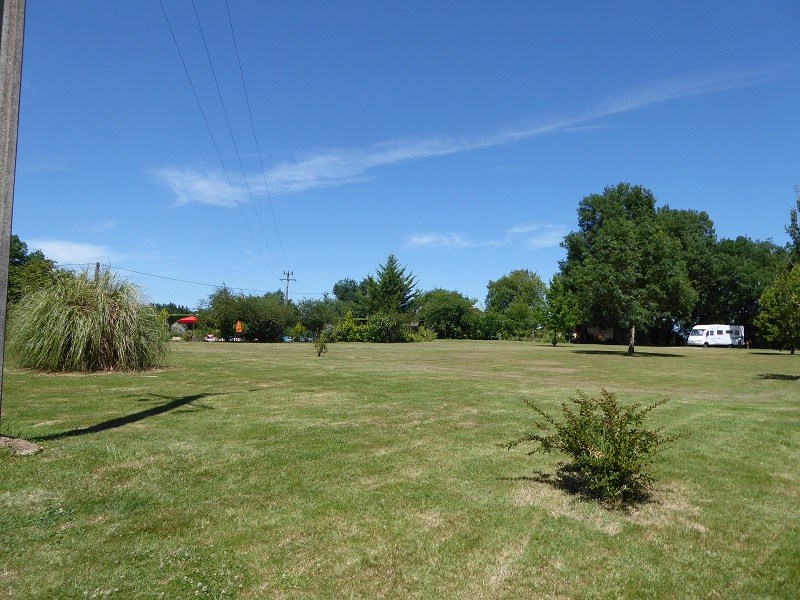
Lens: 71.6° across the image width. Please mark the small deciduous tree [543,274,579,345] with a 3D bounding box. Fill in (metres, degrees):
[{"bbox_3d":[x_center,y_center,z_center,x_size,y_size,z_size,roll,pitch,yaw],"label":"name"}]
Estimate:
[{"bbox_3d":[19.145,1.208,67.000,4.400,8.580,4.300,0,-3,16],"label":"small deciduous tree"}]

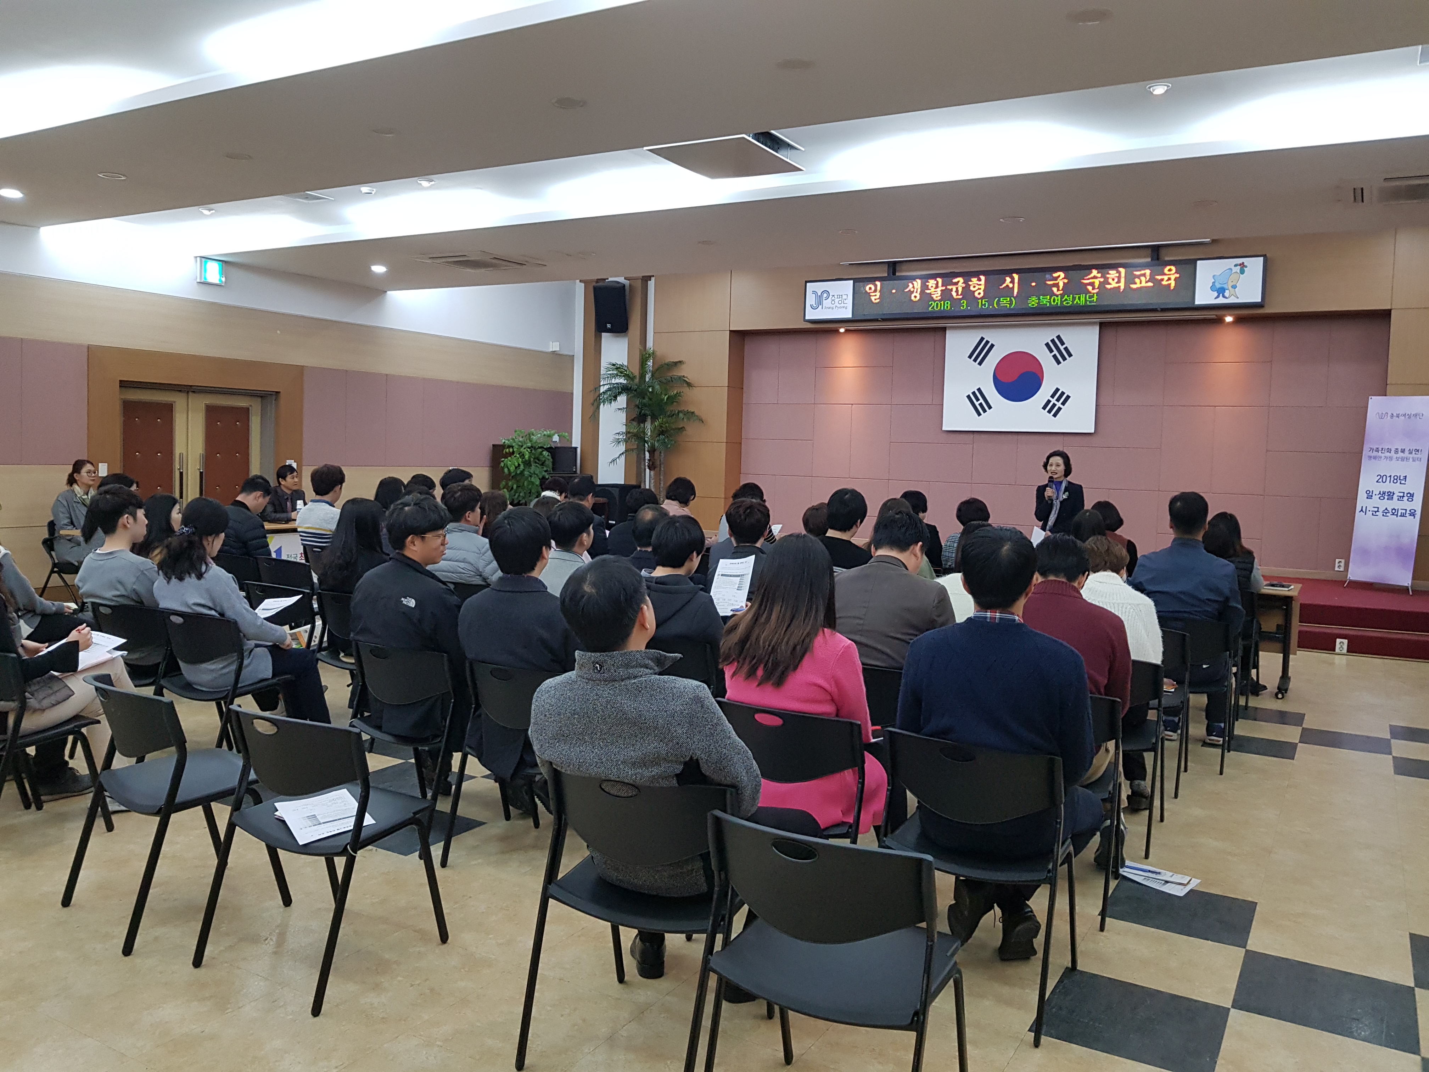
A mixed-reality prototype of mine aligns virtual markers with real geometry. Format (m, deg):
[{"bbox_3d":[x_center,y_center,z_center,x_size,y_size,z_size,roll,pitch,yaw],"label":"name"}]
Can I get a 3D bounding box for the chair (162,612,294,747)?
[{"bbox_3d":[-2.243,0.723,4.943,0.545,0.740,0.545,4,5,30],"label":"chair"}]

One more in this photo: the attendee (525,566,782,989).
[{"bbox_3d":[-0.061,0.680,2.883,0.670,1.270,0.780,4,4,27],"label":"attendee"}]

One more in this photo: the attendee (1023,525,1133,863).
[{"bbox_3d":[1.253,0.630,3.961,0.500,1.280,0.740,4,5,30],"label":"attendee"}]

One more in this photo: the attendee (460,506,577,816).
[{"bbox_3d":[-0.612,0.546,4.126,0.500,1.310,0.740,4,5,29],"label":"attendee"}]

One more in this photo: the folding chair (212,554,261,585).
[{"bbox_3d":[-3.228,0.496,7.530,0.505,0.755,0.530,4,4,31],"label":"folding chair"}]

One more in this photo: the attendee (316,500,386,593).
[{"bbox_3d":[-1.798,0.415,6.101,0.520,1.270,0.760,4,5,31],"label":"attendee"}]

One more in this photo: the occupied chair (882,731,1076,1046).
[{"bbox_3d":[0.777,0.941,3.148,0.530,0.760,0.550,4,5,31],"label":"occupied chair"}]

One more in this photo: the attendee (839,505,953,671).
[{"bbox_3d":[0.715,0.549,4.260,0.550,1.340,0.800,4,4,31],"label":"attendee"}]

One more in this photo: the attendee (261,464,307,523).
[{"bbox_3d":[-4.248,-0.037,10.650,0.800,1.340,0.550,5,5,35],"label":"attendee"}]

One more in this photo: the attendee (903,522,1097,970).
[{"bbox_3d":[0.893,0.642,3.238,0.570,1.350,0.700,4,5,31],"label":"attendee"}]

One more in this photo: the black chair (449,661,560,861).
[{"bbox_3d":[-0.652,0.837,4.027,0.545,0.740,0.545,4,5,29],"label":"black chair"}]

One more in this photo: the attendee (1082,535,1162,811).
[{"bbox_3d":[1.754,0.614,4.739,0.520,1.250,0.760,4,5,31],"label":"attendee"}]

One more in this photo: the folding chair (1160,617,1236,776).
[{"bbox_3d":[2.495,0.803,5.747,0.505,0.755,0.530,4,4,30],"label":"folding chair"}]

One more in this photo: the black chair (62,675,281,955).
[{"bbox_3d":[-1.712,0.817,3.440,0.505,0.755,0.530,5,5,41],"label":"black chair"}]

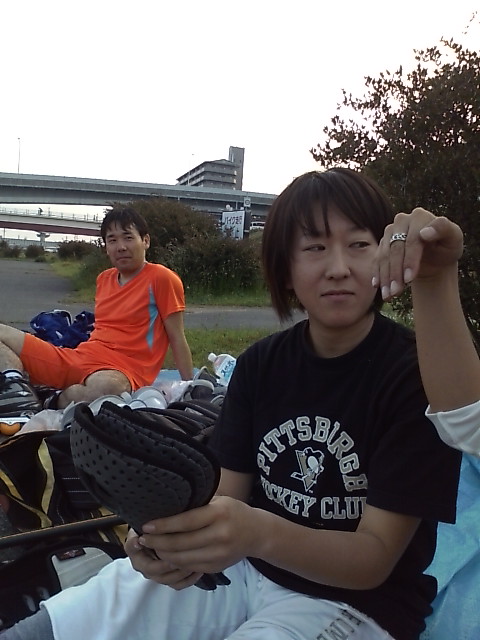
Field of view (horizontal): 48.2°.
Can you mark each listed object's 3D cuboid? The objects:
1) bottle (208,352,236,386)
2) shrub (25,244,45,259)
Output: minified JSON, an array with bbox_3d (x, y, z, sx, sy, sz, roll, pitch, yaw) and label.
[{"bbox_3d":[-0.007,0.241,2.390,0.310,0.105,0.098,32,0,15],"label":"bottle"},{"bbox_3d":[-12.438,-4.146,32.500,1.200,0.830,1.100,0,7,-21],"label":"shrub"}]

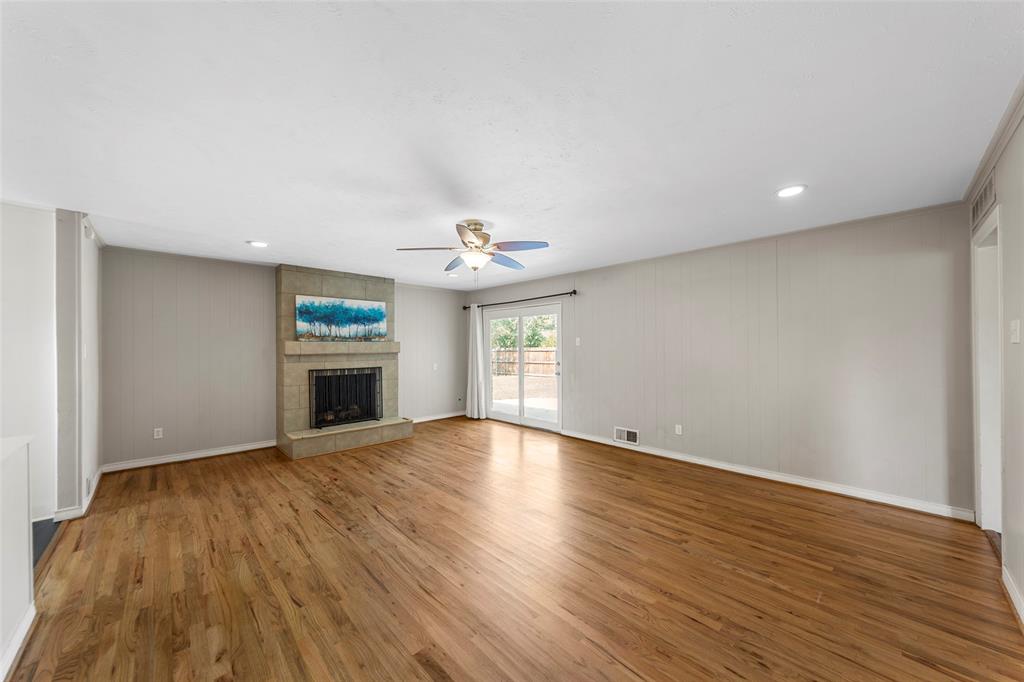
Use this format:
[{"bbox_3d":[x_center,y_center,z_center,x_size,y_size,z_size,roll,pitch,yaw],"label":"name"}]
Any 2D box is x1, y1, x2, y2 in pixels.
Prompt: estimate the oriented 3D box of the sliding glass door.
[{"bbox_3d":[0.150,0.423,5.769,1.729,2.010,0.120,-1,-1,43],"label":"sliding glass door"}]

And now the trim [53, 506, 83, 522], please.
[{"bbox_3d":[-3.527,1.376,2.719,0.158,0.085,0.025,0,-1,-43],"label":"trim"}]

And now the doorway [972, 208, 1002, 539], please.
[{"bbox_3d":[3.211,0.305,2.247,0.895,2.150,0.130,0,-1,-43],"label":"doorway"}]

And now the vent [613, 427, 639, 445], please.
[{"bbox_3d":[1.481,1.234,4.434,0.339,0.178,0.030,-1,-1,43],"label":"vent"}]

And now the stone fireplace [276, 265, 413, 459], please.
[{"bbox_3d":[-2.326,0.202,4.876,1.550,2.460,0.790,0,-1,-43],"label":"stone fireplace"}]

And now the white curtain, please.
[{"bbox_3d":[-0.648,0.380,6.309,0.480,2.103,0.130,-1,-1,43],"label":"white curtain"}]

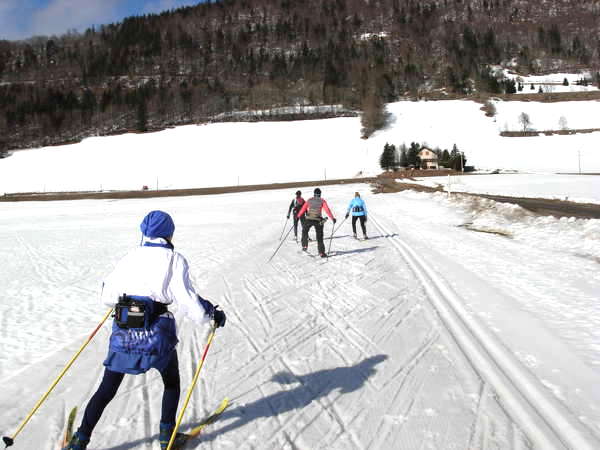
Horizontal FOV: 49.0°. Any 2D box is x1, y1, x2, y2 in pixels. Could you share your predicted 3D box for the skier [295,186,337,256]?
[{"bbox_3d":[0.441,-0.065,17.100,0.980,1.740,0.650,-3,3,2],"label":"skier"}]

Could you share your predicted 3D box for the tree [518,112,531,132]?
[{"bbox_3d":[119.554,-54.463,350.000,6.600,10.600,6.600,-3,3,0],"label":"tree"}]

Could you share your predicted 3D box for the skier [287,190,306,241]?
[{"bbox_3d":[-0.061,-0.329,22.800,0.740,1.690,0.600,-2,3,7],"label":"skier"}]

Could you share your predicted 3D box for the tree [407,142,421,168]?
[{"bbox_3d":[38.682,-23.804,224.000,4.500,8.500,4.500,-3,3,0],"label":"tree"}]

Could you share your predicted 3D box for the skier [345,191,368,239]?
[{"bbox_3d":[1.913,-0.320,22.200,0.740,1.580,0.600,-3,3,6],"label":"skier"}]

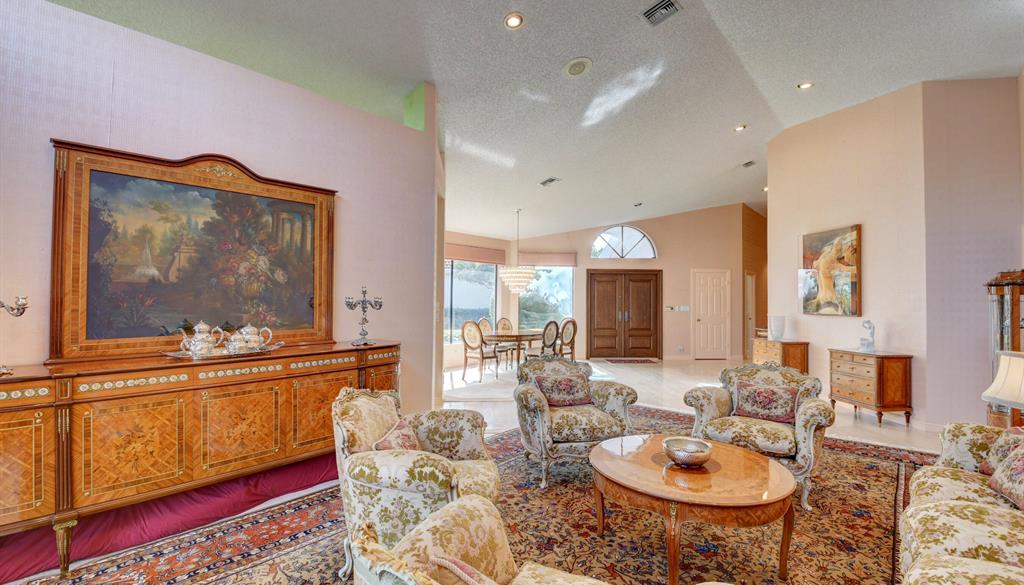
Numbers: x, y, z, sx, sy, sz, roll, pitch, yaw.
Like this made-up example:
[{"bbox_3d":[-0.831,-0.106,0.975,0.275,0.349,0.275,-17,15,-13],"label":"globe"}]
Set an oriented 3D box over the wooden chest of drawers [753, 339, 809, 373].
[{"bbox_3d":[4.195,1.149,6.681,0.410,0.780,0.710,0,-1,-3],"label":"wooden chest of drawers"}]

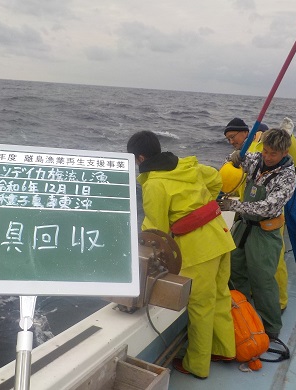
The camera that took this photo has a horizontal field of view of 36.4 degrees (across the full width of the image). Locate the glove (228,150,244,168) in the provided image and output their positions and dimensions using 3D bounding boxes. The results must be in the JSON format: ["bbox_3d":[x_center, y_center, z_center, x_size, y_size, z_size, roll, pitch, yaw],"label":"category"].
[{"bbox_3d":[0.628,-0.252,3.198,0.100,0.130,0.110,13,16,36],"label":"glove"}]

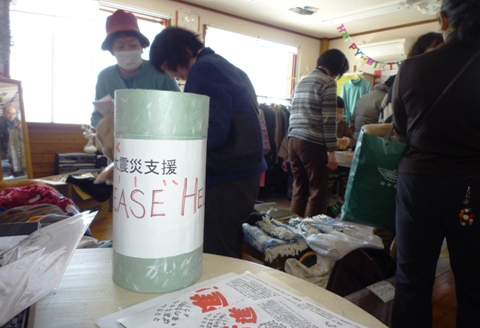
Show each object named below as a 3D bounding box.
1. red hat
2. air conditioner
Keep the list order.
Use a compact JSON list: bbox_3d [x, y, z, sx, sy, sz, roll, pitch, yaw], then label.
[{"bbox_3d":[-0.618,-0.727,1.880,0.260,0.190,0.275,-2,11,-15],"label":"red hat"},{"bbox_3d":[2.223,-1.717,5.331,0.205,0.260,0.790,-2,9,-36],"label":"air conditioner"}]

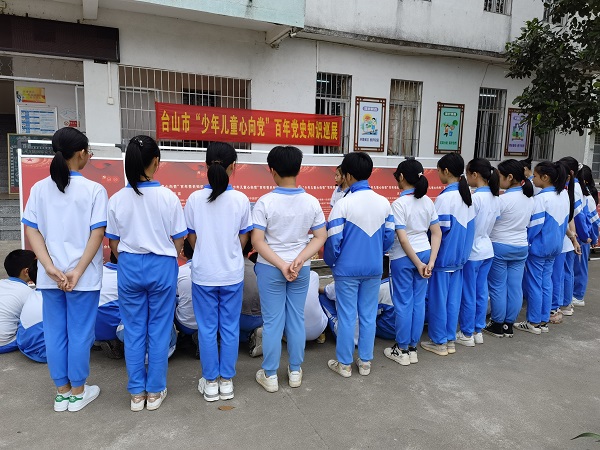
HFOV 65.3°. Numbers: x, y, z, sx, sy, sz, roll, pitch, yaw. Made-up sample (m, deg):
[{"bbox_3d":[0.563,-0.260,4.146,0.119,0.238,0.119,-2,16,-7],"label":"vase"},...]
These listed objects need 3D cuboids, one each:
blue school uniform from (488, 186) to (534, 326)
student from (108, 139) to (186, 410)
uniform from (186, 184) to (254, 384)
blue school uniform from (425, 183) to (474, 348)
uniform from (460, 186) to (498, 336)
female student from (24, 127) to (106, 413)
[{"bbox_3d":[1.715,0.270,3.956,0.420,1.192,0.300,-3,10,-28],"label":"blue school uniform"},{"bbox_3d":[-0.887,0.278,2.708,0.440,1.575,0.300,1,9,-4],"label":"student"},{"bbox_3d":[-0.486,0.371,2.829,0.440,1.234,0.280,1,9,-5],"label":"uniform"},{"bbox_3d":[1.126,0.285,3.544,0.400,1.220,0.290,-4,11,-33],"label":"blue school uniform"},{"bbox_3d":[1.406,0.301,3.784,0.410,1.224,0.280,-4,10,-32],"label":"uniform"},{"bbox_3d":[-1.315,0.256,2.670,0.460,1.604,0.330,2,9,2],"label":"female student"}]

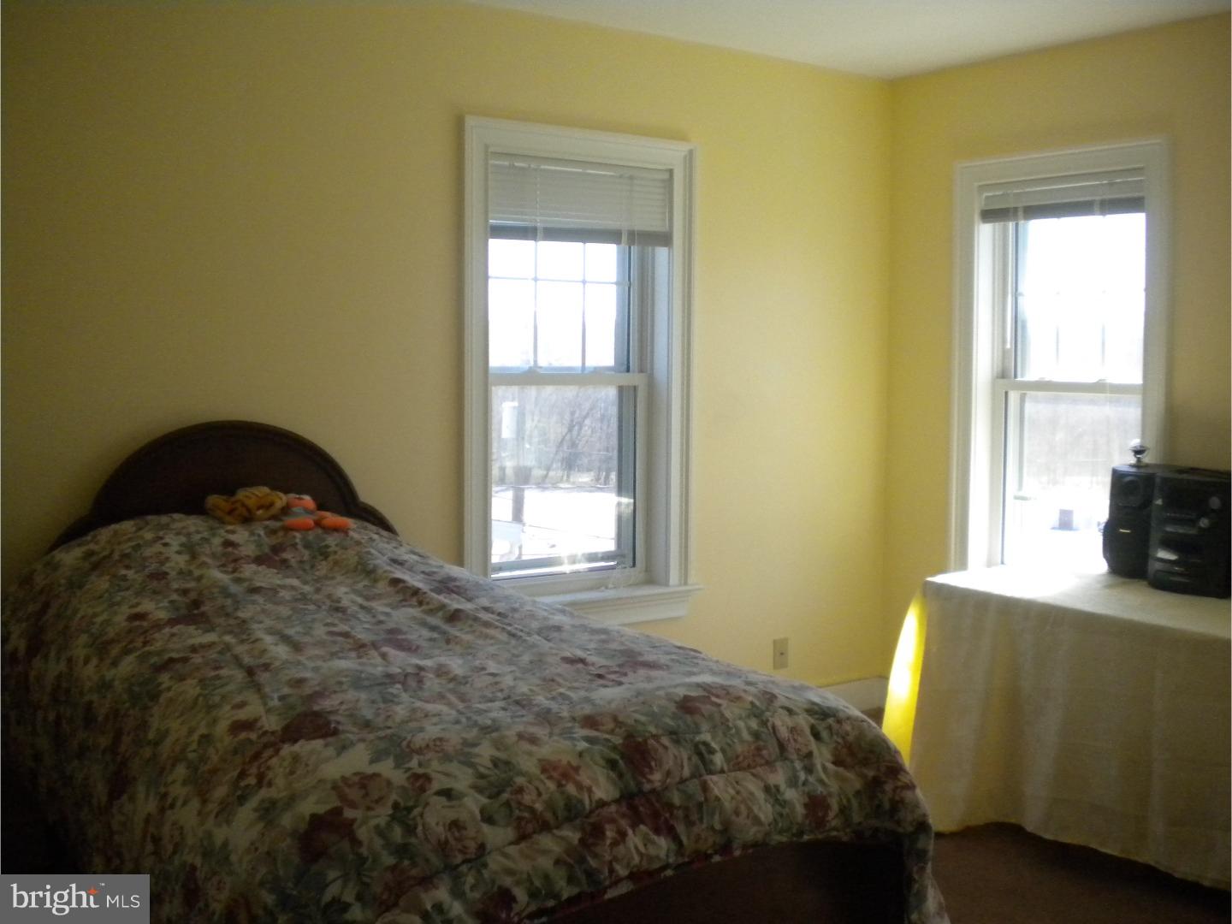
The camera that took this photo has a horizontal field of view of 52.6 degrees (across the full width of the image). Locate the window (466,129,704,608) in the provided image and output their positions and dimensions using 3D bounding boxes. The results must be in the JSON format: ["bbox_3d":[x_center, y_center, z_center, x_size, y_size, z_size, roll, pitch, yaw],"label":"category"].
[{"bbox_3d":[-0.109,-0.240,4.001,0.905,1.590,0.140,-4,7,-38],"label":"window"}]

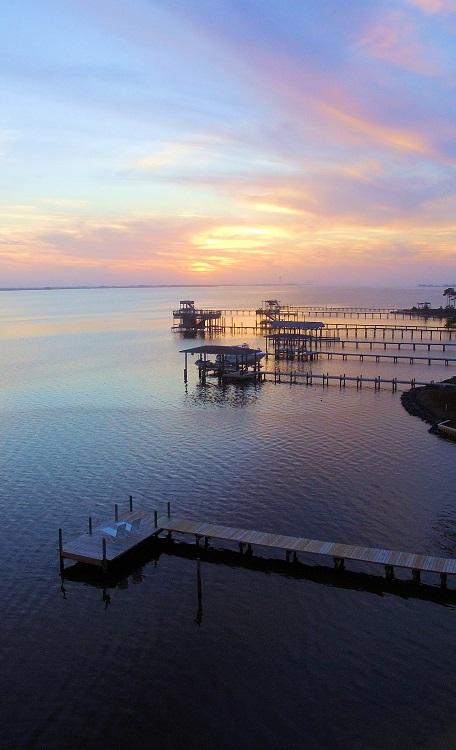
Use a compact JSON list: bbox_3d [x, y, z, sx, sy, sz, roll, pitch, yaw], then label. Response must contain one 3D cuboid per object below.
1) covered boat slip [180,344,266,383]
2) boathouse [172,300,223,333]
[{"bbox_3d":[-0.850,-1.484,82.748,11.000,5.000,5.100,4,10,24],"label":"covered boat slip"},{"bbox_3d":[-8.458,-16.717,166.043,12.625,8.787,8.080,2,9,12],"label":"boathouse"}]

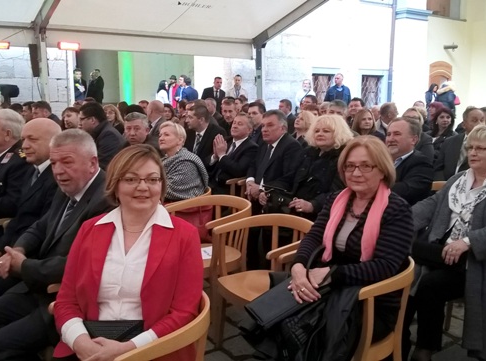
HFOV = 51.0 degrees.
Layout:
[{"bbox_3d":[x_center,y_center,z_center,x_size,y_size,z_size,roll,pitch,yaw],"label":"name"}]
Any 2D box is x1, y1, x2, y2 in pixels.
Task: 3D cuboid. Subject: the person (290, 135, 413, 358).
[{"bbox_3d":[0.370,0.471,2.220,0.800,1.280,0.580,-9,13,-40],"label":"person"}]

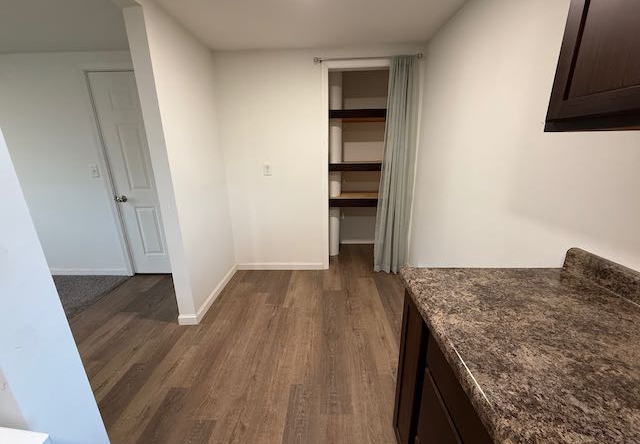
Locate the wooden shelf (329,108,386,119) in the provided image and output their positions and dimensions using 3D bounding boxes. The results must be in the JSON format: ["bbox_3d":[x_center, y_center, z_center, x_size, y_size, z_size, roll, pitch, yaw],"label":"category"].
[{"bbox_3d":[0.526,-1.219,2.990,0.867,0.077,0.522,0,16,2],"label":"wooden shelf"}]

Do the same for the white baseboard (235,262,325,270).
[{"bbox_3d":[-0.459,0.510,2.968,0.985,0.084,0.020,0,16,2],"label":"white baseboard"}]

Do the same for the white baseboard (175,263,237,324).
[{"bbox_3d":[-1.030,0.653,2.512,0.152,0.084,0.961,0,16,2],"label":"white baseboard"}]

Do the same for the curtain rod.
[{"bbox_3d":[0.427,-1.447,2.301,0.964,0.054,0.085,0,16,2],"label":"curtain rod"}]

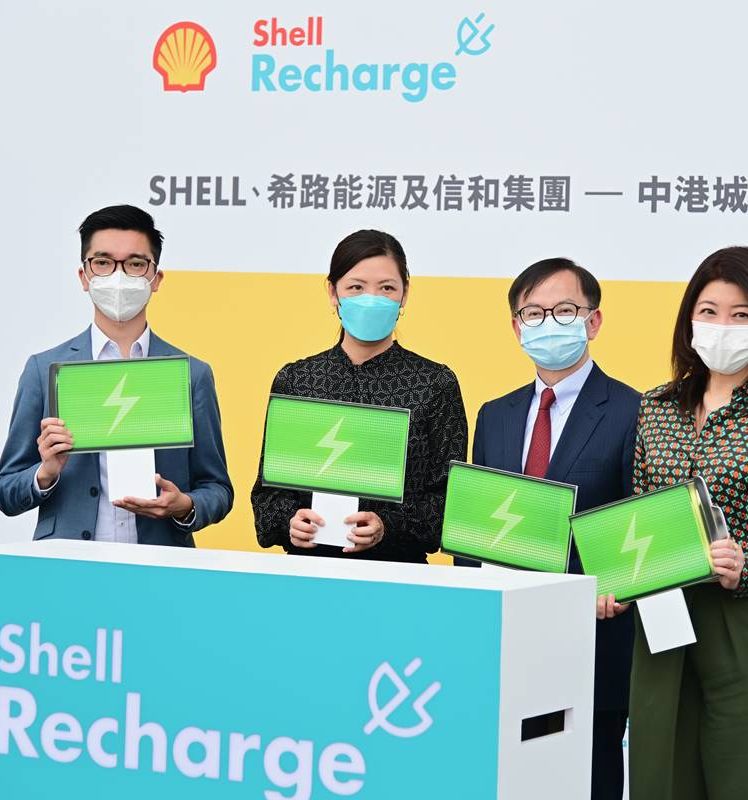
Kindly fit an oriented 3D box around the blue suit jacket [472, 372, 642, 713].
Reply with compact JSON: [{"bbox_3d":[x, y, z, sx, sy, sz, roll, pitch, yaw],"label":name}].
[{"bbox_3d":[0.387,0.280,5.820,0.480,0.720,0.310,2,1,22],"label":"blue suit jacket"}]

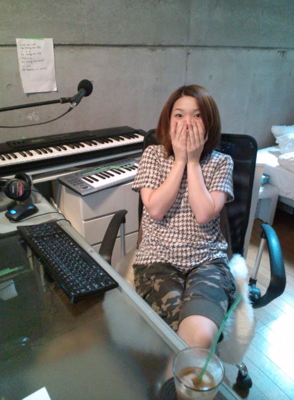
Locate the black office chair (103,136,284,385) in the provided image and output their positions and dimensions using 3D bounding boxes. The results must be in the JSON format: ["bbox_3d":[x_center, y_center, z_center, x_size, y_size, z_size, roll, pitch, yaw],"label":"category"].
[{"bbox_3d":[0.181,0.268,1.373,0.630,0.975,0.650,5,25,10],"label":"black office chair"}]

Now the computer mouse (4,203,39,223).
[{"bbox_3d":[-0.493,0.052,1.274,0.065,0.037,0.112,17,30,31],"label":"computer mouse"}]

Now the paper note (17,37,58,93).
[{"bbox_3d":[-0.604,-0.745,1.804,0.195,0.276,0.005,-15,29,-30],"label":"paper note"}]

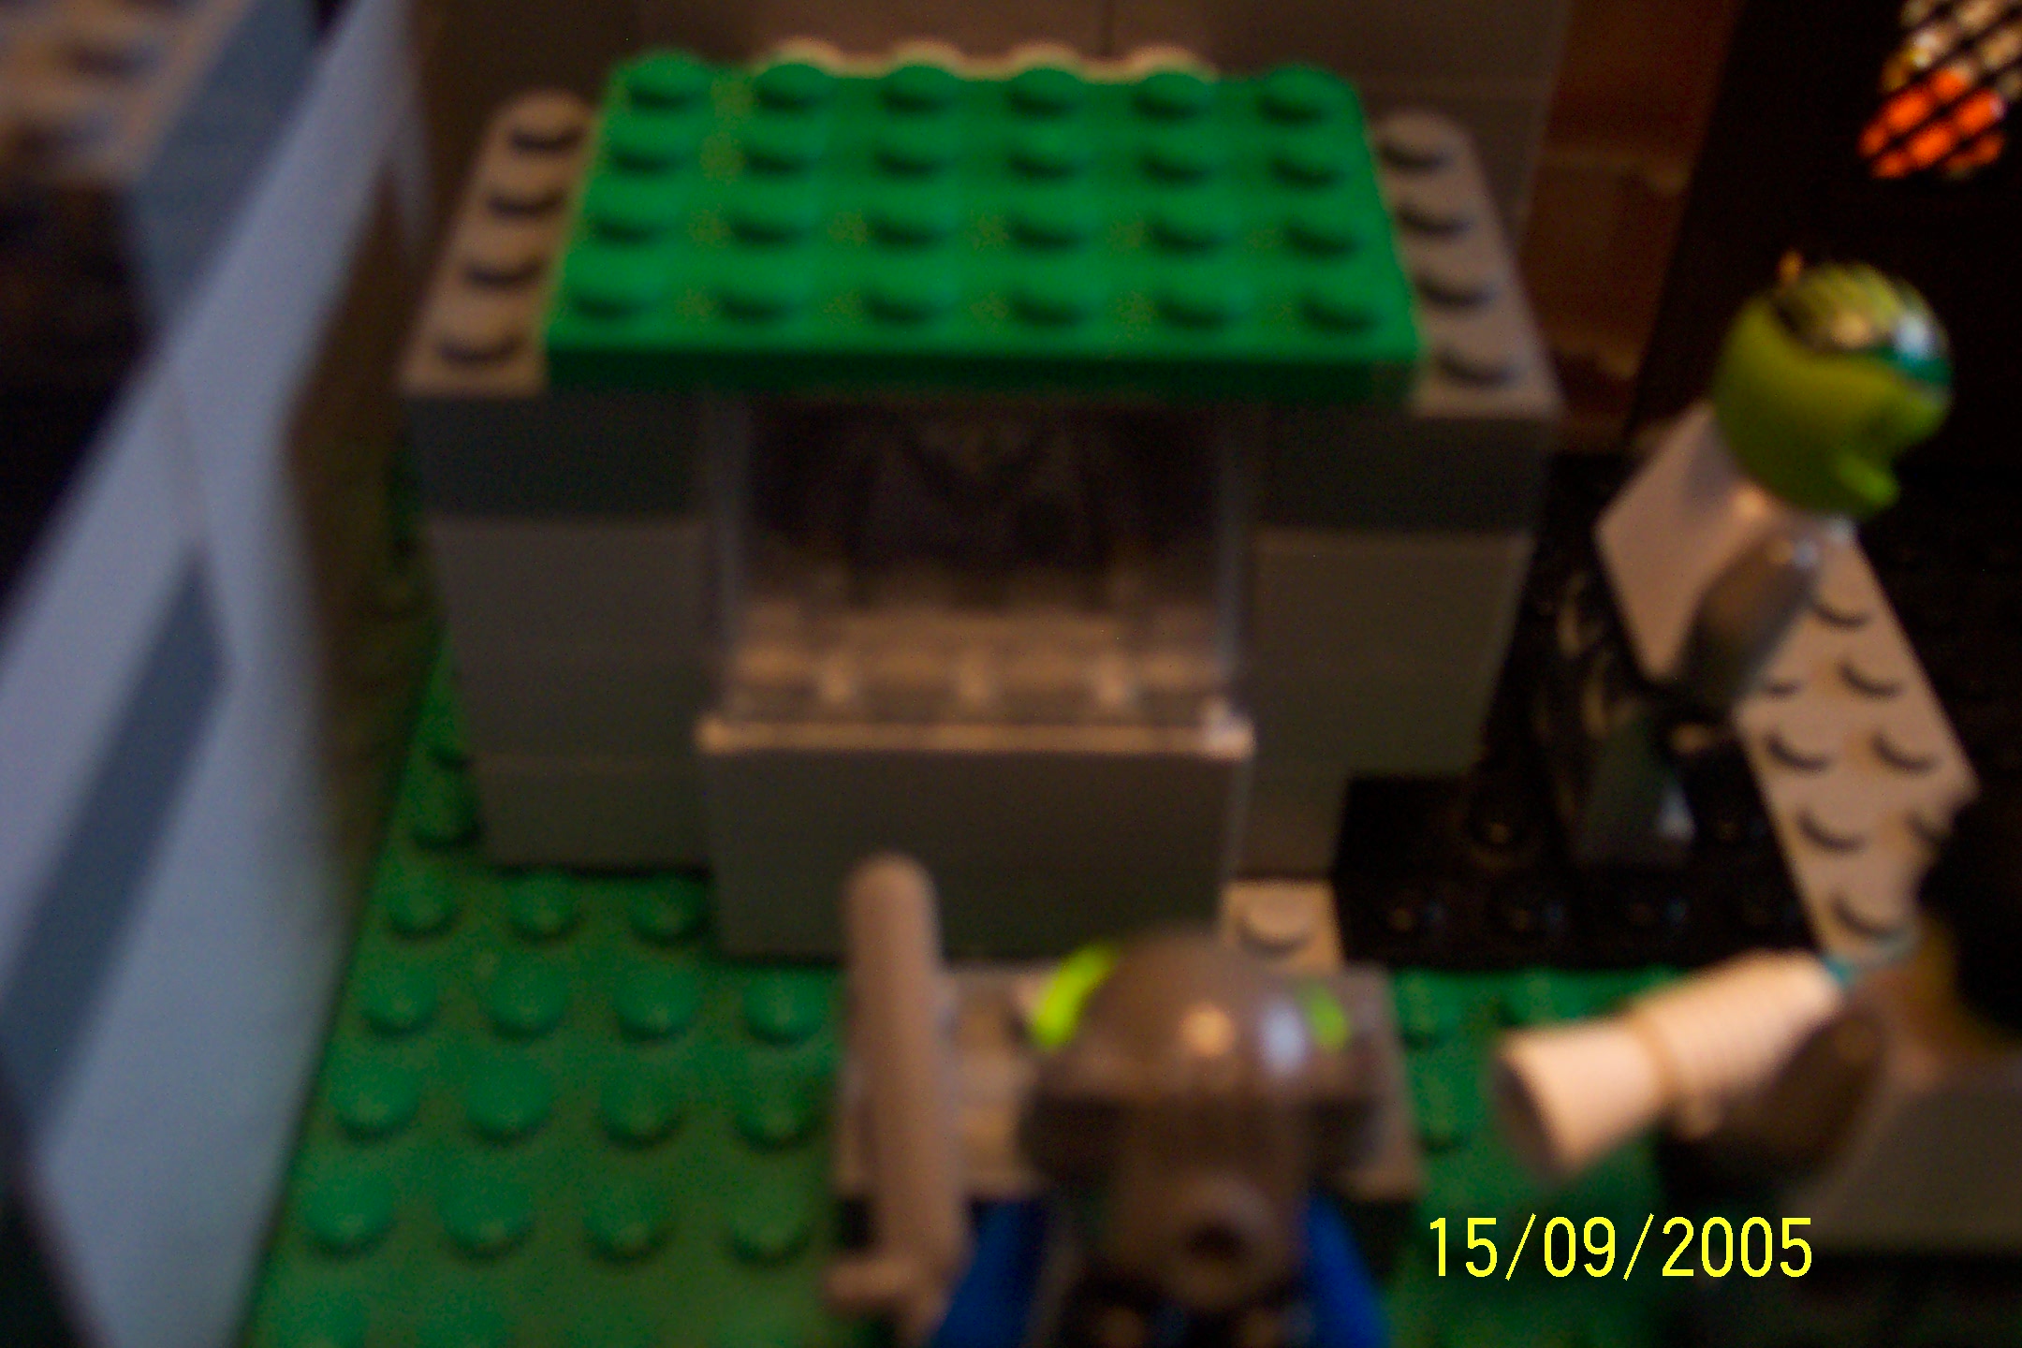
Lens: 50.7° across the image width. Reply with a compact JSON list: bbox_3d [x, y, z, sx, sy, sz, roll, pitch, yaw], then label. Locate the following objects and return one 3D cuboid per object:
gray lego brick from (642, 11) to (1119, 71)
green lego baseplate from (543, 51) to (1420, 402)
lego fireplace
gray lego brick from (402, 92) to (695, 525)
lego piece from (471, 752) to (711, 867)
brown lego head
[{"bbox_3d":[-0.010,-0.049,0.148,0.032,0.010,0.008,0,42,-1],"label":"gray lego brick"},{"bbox_3d":[-0.002,-0.028,0.129,0.048,0.005,0.032,0,42,-1],"label":"green lego baseplate"},{"bbox_3d":[-0.002,-0.004,0.135,0.032,0.038,0.025,0,42,-1],"label":"lego fireplace"},{"bbox_3d":[-0.026,-0.023,0.133,0.016,0.011,0.032,0,42,-1],"label":"gray lego brick"},{"bbox_3d":[-0.027,0.001,0.150,0.016,0.010,0.025,0,42,-1],"label":"lego piece"},{"bbox_3d":[0.008,0.019,0.089,0.014,0.013,0.013,0,42,-1],"label":"brown lego head"}]

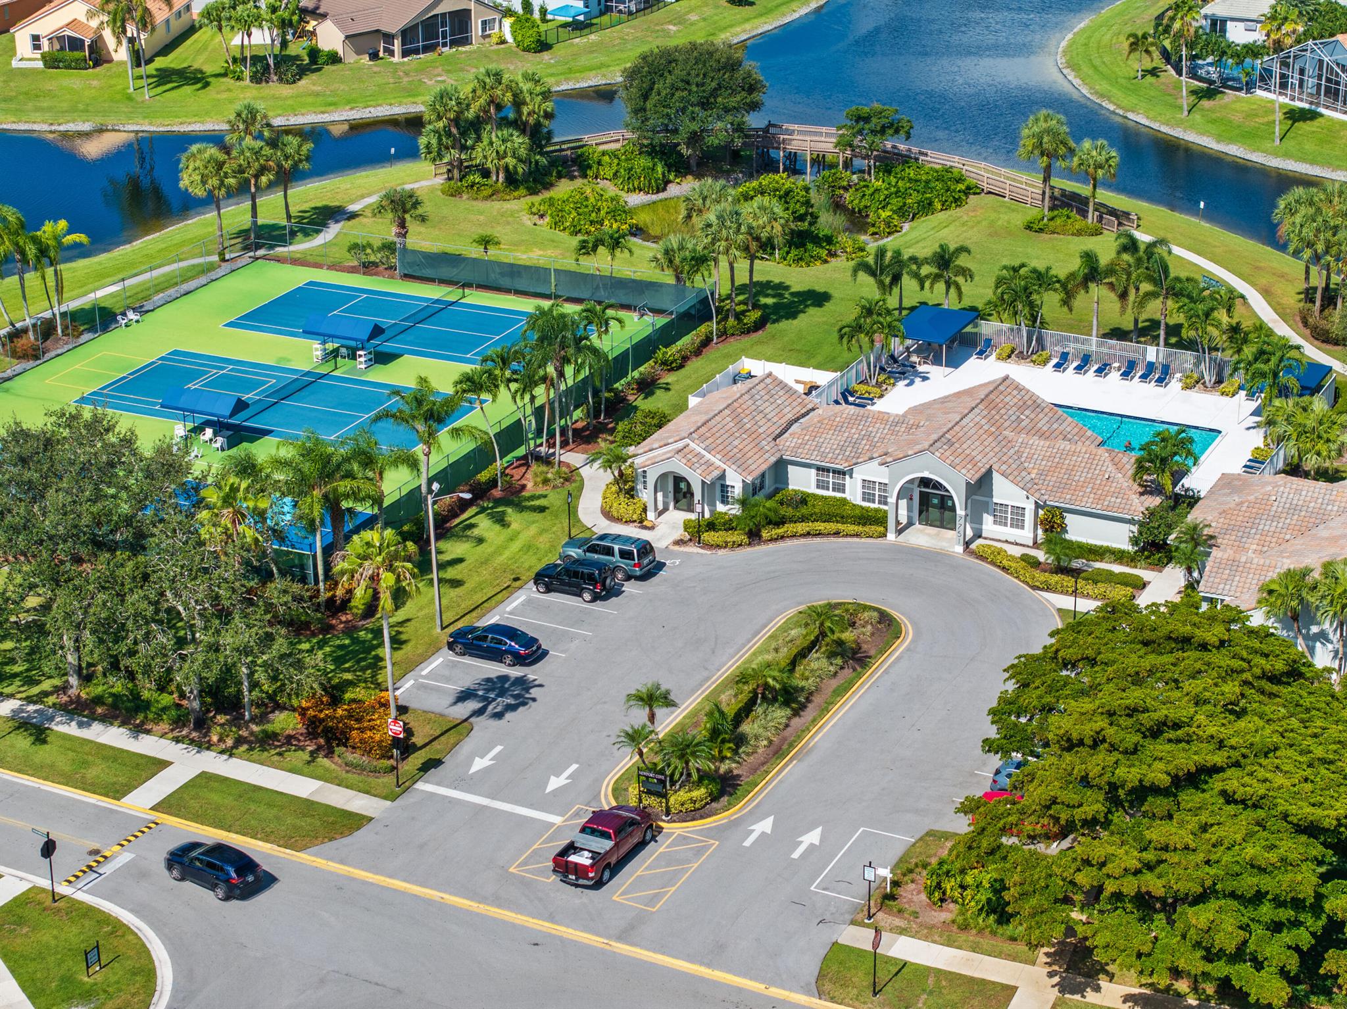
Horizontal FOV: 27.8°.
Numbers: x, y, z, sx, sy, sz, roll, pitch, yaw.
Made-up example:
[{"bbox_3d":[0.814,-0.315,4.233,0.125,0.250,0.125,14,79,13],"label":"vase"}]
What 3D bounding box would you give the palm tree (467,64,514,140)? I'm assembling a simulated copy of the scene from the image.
[{"bbox_3d":[-14.011,-29.500,212.395,3.956,9.573,3.956,-1,22,0],"label":"palm tree"}]

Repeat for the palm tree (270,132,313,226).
[{"bbox_3d":[-28.157,-23.789,202.289,3.100,7.540,3.100,-1,22,0],"label":"palm tree"}]

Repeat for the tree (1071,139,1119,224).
[{"bbox_3d":[30.978,-23.509,200.361,3.400,6.710,3.400,10,25,24],"label":"tree"}]

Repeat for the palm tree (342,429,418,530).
[{"bbox_3d":[-15.285,-0.293,143.063,4.000,7.890,4.000,-1,22,0],"label":"palm tree"}]

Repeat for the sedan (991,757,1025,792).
[{"bbox_3d":[16.437,12.137,119.070,4.600,1.450,1.800,10,25,24],"label":"sedan"}]

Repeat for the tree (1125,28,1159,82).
[{"bbox_3d":[41.610,-39.816,241.700,2.978,4.447,2.978,-1,22,0],"label":"tree"}]

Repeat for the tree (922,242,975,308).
[{"bbox_3d":[18.041,-14.406,178.909,3.500,5.600,3.500,2,23,6],"label":"tree"}]

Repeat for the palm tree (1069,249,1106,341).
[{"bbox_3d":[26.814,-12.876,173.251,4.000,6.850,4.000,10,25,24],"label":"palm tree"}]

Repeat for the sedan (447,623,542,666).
[{"bbox_3d":[-8.661,6.667,133.303,4.860,1.460,1.850,10,25,24],"label":"sedan"}]

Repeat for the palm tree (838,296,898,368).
[{"bbox_3d":[12.304,-10.199,169.561,4.238,5.810,4.238,-1,22,0],"label":"palm tree"}]

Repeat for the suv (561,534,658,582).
[{"bbox_3d":[-3.550,2.500,142.557,5.230,1.950,2.030,10,25,24],"label":"suv"}]

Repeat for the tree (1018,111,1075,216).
[{"bbox_3d":[27.371,-24.842,200.649,4.374,8.619,4.374,-1,22,0],"label":"tree"}]

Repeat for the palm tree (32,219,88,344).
[{"bbox_3d":[-40.352,-14.995,180.380,3.788,8.093,3.788,-1,22,0],"label":"palm tree"}]

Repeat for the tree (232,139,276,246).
[{"bbox_3d":[-30.578,-22.751,198.974,3.200,7.800,3.200,-4,23,-8],"label":"tree"}]

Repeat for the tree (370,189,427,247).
[{"bbox_3d":[-19.213,-19.191,191.809,3.800,6.350,3.800,-1,22,0],"label":"tree"}]

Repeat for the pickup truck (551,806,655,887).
[{"bbox_3d":[-2.831,14.108,114.586,2.030,1.940,5.810,11,25,26],"label":"pickup truck"}]

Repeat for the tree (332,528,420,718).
[{"bbox_3d":[-13.096,6.431,121.666,4.000,11.200,4.000,-3,23,-6],"label":"tree"}]

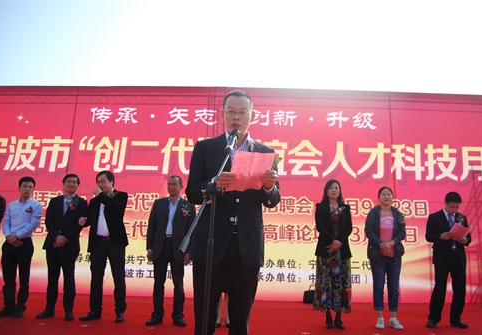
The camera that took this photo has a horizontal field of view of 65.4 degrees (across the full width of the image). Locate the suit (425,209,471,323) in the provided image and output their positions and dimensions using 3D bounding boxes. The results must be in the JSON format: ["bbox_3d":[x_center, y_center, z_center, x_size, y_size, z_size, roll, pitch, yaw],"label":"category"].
[{"bbox_3d":[2.650,1.241,4.821,0.530,1.430,0.400,0,-13,8],"label":"suit"}]

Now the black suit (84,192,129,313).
[{"bbox_3d":[-1.619,0.999,4.546,0.500,1.450,0.380,-1,-13,14],"label":"black suit"}]

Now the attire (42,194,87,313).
[{"bbox_3d":[-2.125,1.022,4.572,0.510,1.410,0.350,1,-13,4],"label":"attire"}]

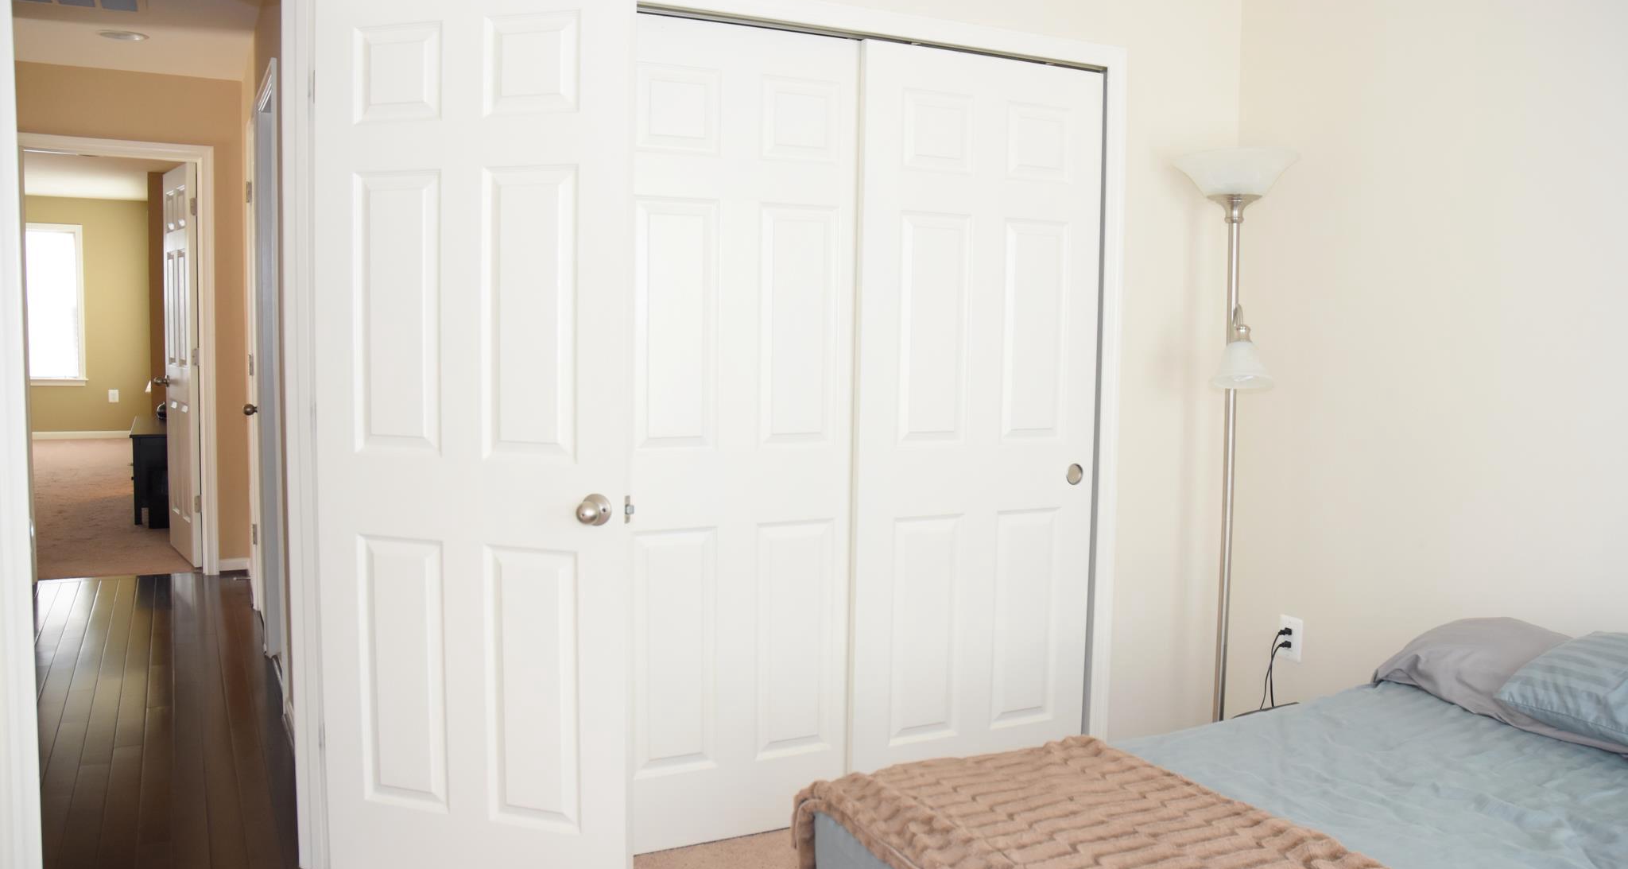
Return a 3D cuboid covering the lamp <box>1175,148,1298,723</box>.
[{"bbox_3d":[1.134,0.142,3.347,0.318,1.800,0.350,1,4,4],"label":"lamp"}]

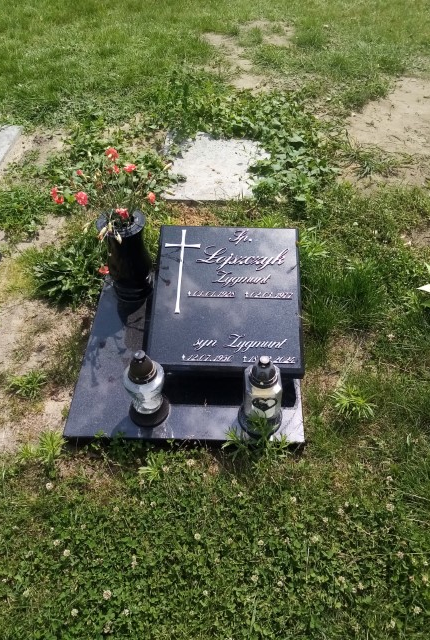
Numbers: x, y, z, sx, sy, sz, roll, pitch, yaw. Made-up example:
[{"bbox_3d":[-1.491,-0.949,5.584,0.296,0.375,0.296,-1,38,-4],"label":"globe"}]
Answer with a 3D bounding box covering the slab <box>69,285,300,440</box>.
[{"bbox_3d":[-0.086,0.112,1.785,0.763,0.061,0.760,1,48,2],"label":"slab"}]

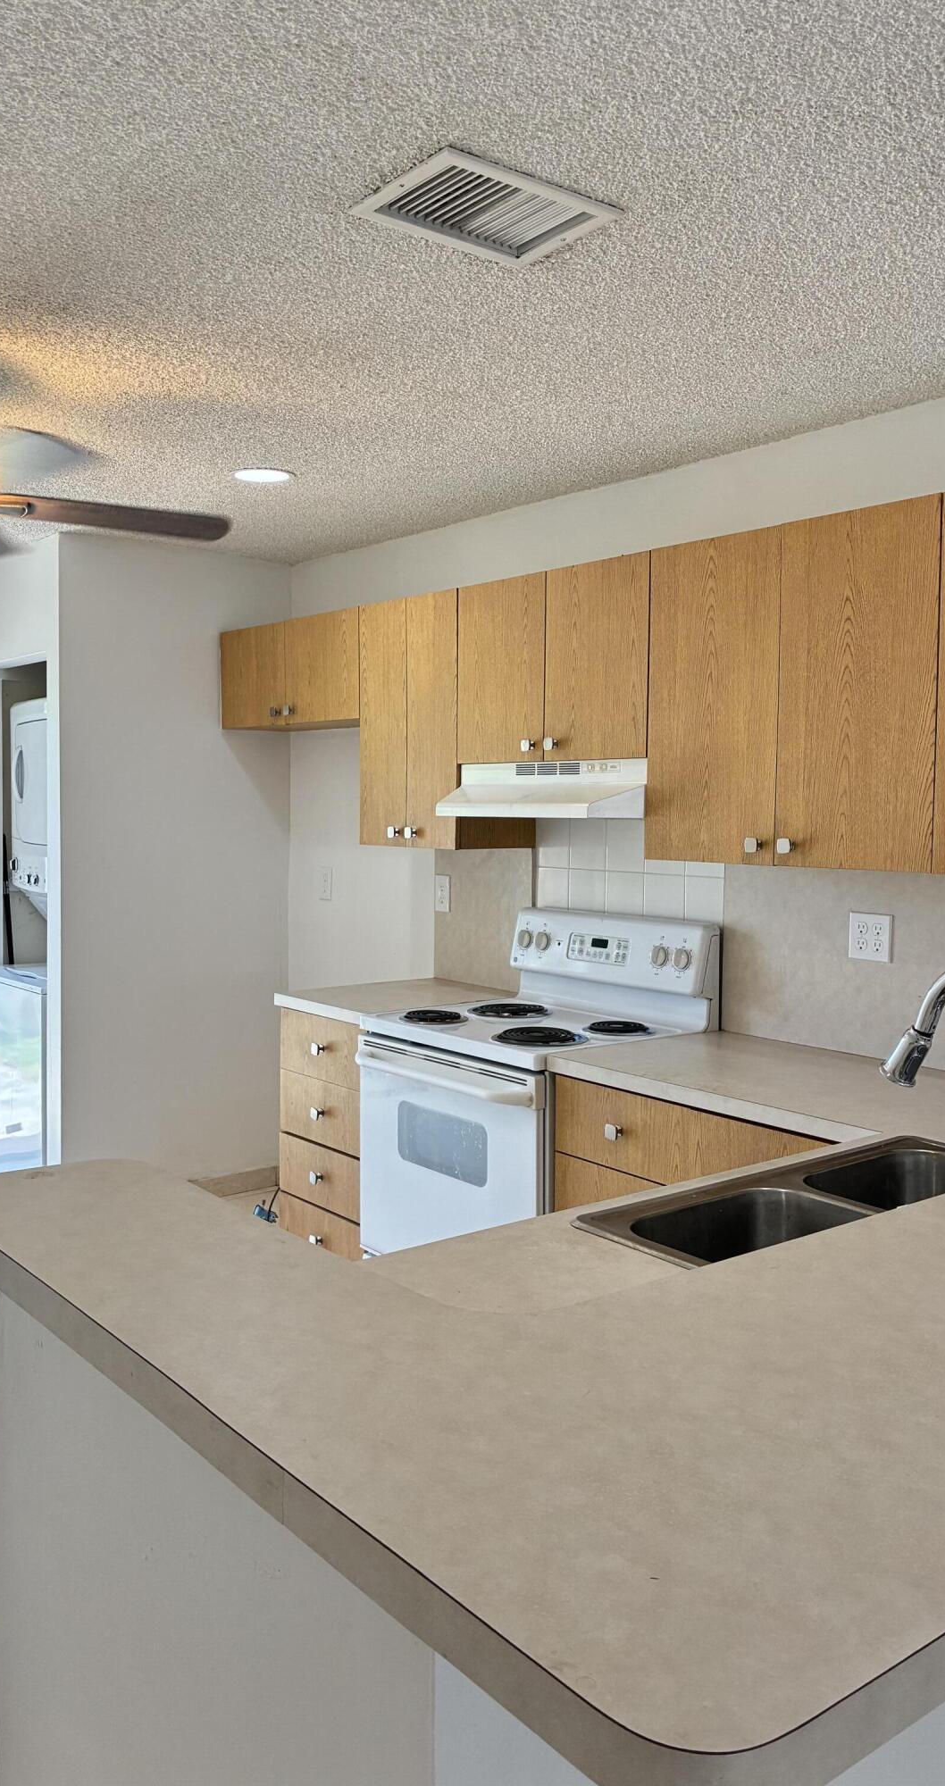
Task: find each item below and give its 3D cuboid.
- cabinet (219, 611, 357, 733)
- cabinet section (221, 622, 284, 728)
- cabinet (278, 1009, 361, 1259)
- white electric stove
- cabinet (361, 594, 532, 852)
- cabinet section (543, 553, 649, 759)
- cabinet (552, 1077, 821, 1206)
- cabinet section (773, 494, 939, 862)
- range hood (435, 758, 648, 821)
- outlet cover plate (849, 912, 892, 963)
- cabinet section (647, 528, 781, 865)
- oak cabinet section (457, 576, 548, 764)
[{"bbox_3d":[-0.534,-0.773,4.772,0.304,0.355,0.930,-3,5,-38],"label":"cabinet"},{"bbox_3d":[-0.673,-0.782,4.930,0.305,0.353,0.462,-3,5,-39],"label":"cabinet section"},{"bbox_3d":[-0.210,0.797,4.219,0.602,0.876,0.509,-3,5,-38],"label":"cabinet"},{"bbox_3d":[0.151,0.678,3.679,0.680,1.200,0.764,-3,5,-38],"label":"white electric stove"},{"bbox_3d":[-0.085,-0.529,4.222,0.304,0.760,0.515,-3,5,-38],"label":"cabinet"},{"bbox_3d":[0.434,-0.604,3.557,0.305,0.508,0.383,-3,5,-39],"label":"cabinet section"},{"bbox_3d":[0.715,0.883,3.062,0.602,0.876,0.915,-3,5,-38],"label":"cabinet"},{"bbox_3d":[0.929,-0.434,2.949,0.305,0.759,0.399,-3,5,-39],"label":"cabinet section"},{"bbox_3d":[0.256,-0.282,3.693,0.448,0.150,0.764,-3,5,-38],"label":"range hood"},{"bbox_3d":[0.949,0.105,3.198,0.009,0.111,0.118,-3,5,-38],"label":"outlet cover plate"},{"bbox_3d":[0.679,-0.457,3.260,0.305,0.759,0.401,-3,5,-39],"label":"cabinet section"},{"bbox_3d":[0.196,-0.626,3.853,0.305,0.508,0.380,-3,5,-39],"label":"oak cabinet section"}]

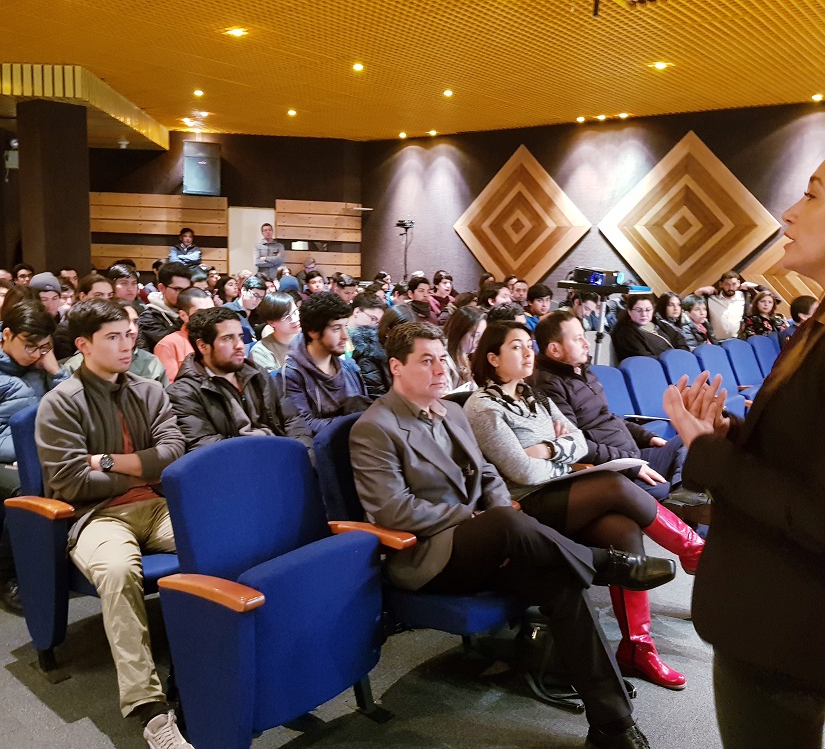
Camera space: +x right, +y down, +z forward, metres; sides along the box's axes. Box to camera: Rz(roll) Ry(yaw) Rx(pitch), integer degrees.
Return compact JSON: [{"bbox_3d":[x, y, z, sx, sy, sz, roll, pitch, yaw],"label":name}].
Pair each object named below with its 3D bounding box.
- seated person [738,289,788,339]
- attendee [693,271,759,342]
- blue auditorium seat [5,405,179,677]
[{"bbox_3d":[3.610,-0.209,7.681,0.520,1.270,0.700,1,8,-10],"label":"seated person"},{"bbox_3d":[3.131,-0.256,7.475,0.660,1.560,0.420,2,8,3],"label":"attendee"},{"bbox_3d":[-0.986,0.544,2.655,0.630,0.910,0.620,8,10,38],"label":"blue auditorium seat"}]

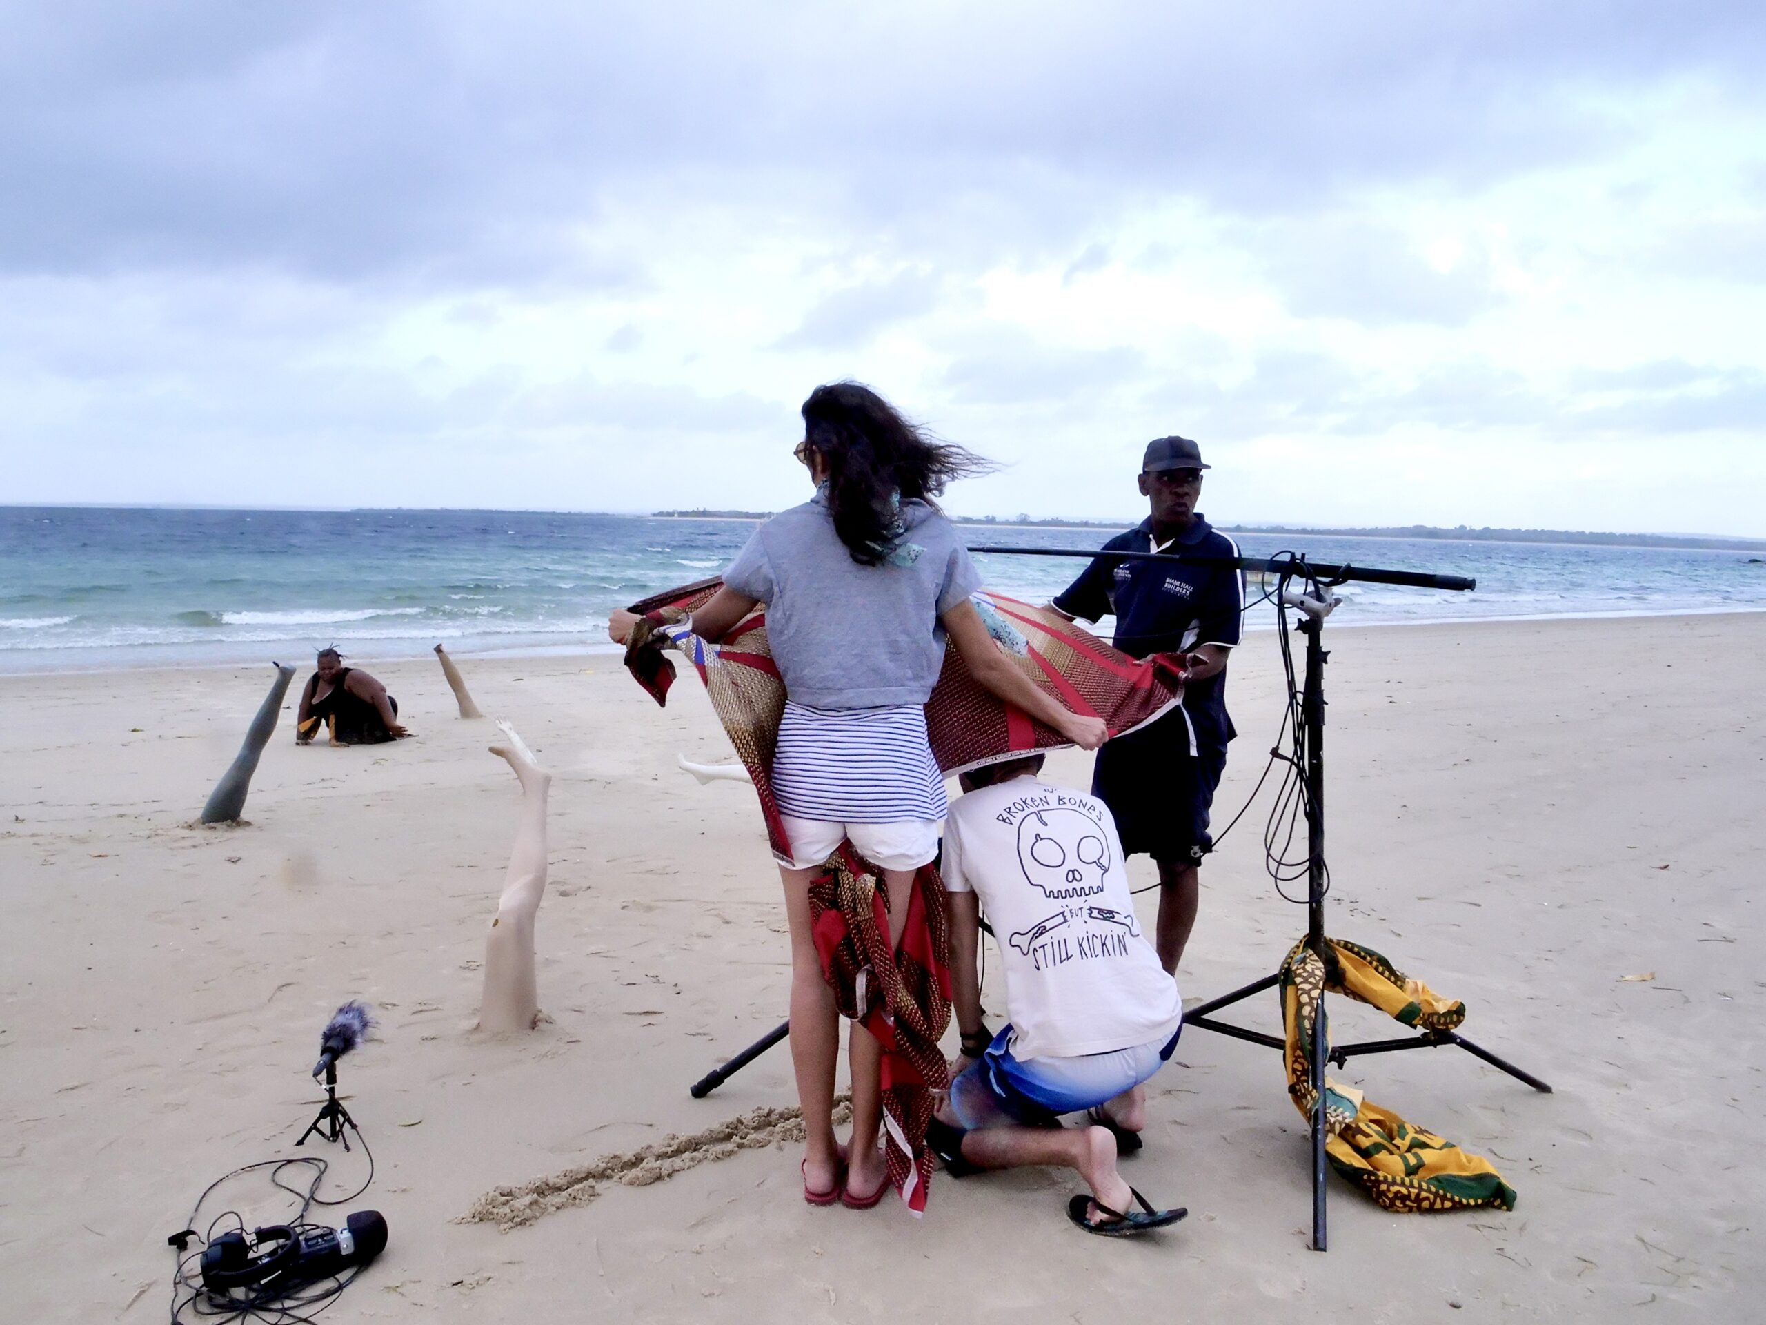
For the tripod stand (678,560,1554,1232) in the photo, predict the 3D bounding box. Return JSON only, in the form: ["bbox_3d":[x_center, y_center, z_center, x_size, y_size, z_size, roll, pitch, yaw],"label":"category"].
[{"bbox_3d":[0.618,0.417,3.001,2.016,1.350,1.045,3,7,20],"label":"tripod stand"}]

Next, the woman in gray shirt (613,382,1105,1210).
[{"bbox_3d":[-0.070,0.280,2.644,1.070,1.680,0.540,1,7,-3],"label":"woman in gray shirt"}]

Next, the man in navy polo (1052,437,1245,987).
[{"bbox_3d":[0.780,0.192,3.493,0.540,1.690,0.420,6,8,36],"label":"man in navy polo"}]

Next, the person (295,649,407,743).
[{"bbox_3d":[-3.399,0.159,7.948,0.670,0.600,0.850,1,7,4],"label":"person"}]

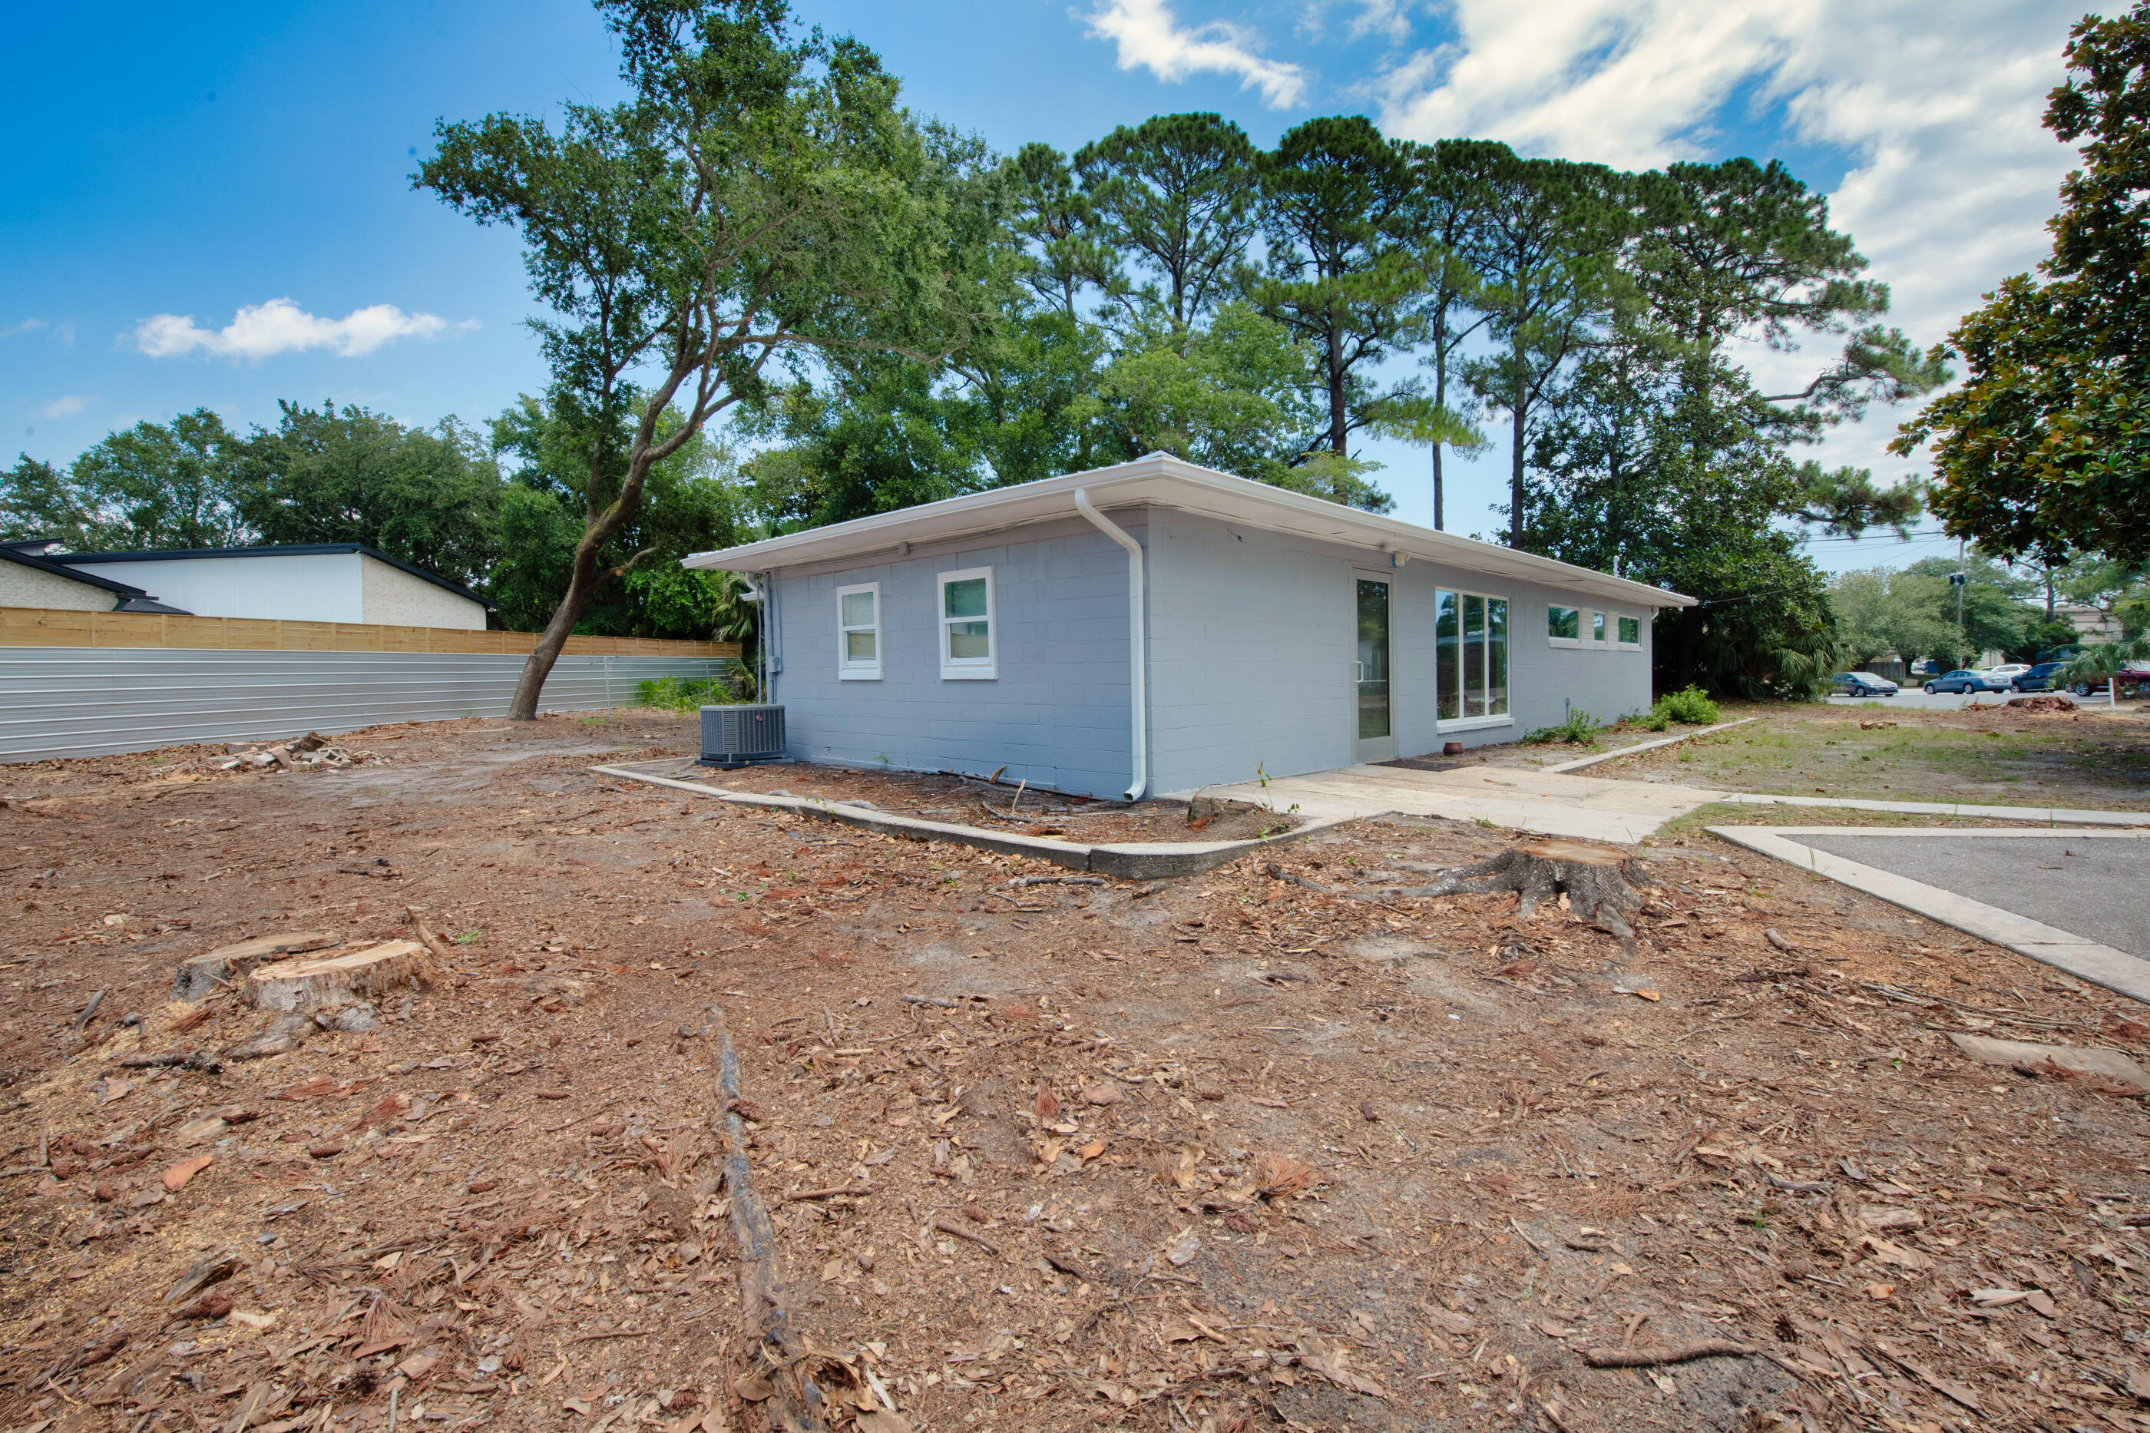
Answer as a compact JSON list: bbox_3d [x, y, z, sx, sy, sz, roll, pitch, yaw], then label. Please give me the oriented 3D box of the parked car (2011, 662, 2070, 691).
[{"bbox_3d":[58.820,-2.281,53.957,1.980,1.850,5.000,0,3,7],"label":"parked car"}]

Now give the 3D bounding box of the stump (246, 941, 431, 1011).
[{"bbox_3d":[-2.910,1.031,3.590,0.460,0.160,0.520,1,3,25],"label":"stump"}]

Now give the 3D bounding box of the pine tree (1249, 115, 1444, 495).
[{"bbox_3d":[9.517,-10.592,31.518,7.600,20.600,7.600,-1,3,0],"label":"pine tree"}]

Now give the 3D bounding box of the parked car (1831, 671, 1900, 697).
[{"bbox_3d":[46.740,-1.888,53.466,1.790,1.470,4.500,0,3,7],"label":"parked car"}]

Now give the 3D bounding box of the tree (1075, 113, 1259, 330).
[{"bbox_3d":[3.689,-11.655,34.504,7.200,22.498,7.200,0,3,6],"label":"tree"}]

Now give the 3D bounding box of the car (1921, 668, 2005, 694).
[{"bbox_3d":[53.410,-2.024,53.666,1.850,1.450,4.850,0,3,10],"label":"car"}]

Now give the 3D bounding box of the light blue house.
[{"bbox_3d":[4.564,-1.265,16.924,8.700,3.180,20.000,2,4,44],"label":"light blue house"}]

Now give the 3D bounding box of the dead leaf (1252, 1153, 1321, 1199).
[{"bbox_3d":[0.517,1.117,2.200,0.165,0.050,0.150,0,3,11],"label":"dead leaf"}]

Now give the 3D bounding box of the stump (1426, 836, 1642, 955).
[{"bbox_3d":[2.500,0.850,4.660,1.050,0.280,1.050,1,3,29],"label":"stump"}]

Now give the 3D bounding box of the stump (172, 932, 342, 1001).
[{"bbox_3d":[-3.320,1.028,3.720,0.440,0.160,0.500,1,3,25],"label":"stump"}]

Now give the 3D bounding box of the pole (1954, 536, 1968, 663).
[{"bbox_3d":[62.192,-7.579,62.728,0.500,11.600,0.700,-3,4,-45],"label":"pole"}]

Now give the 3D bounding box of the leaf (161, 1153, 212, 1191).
[{"bbox_3d":[-2.406,1.223,2.413,0.080,0.025,0.185,-2,3,-25],"label":"leaf"}]

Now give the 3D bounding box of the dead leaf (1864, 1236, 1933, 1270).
[{"bbox_3d":[1.715,1.116,1.870,0.085,0.030,0.120,-3,4,-44],"label":"dead leaf"}]

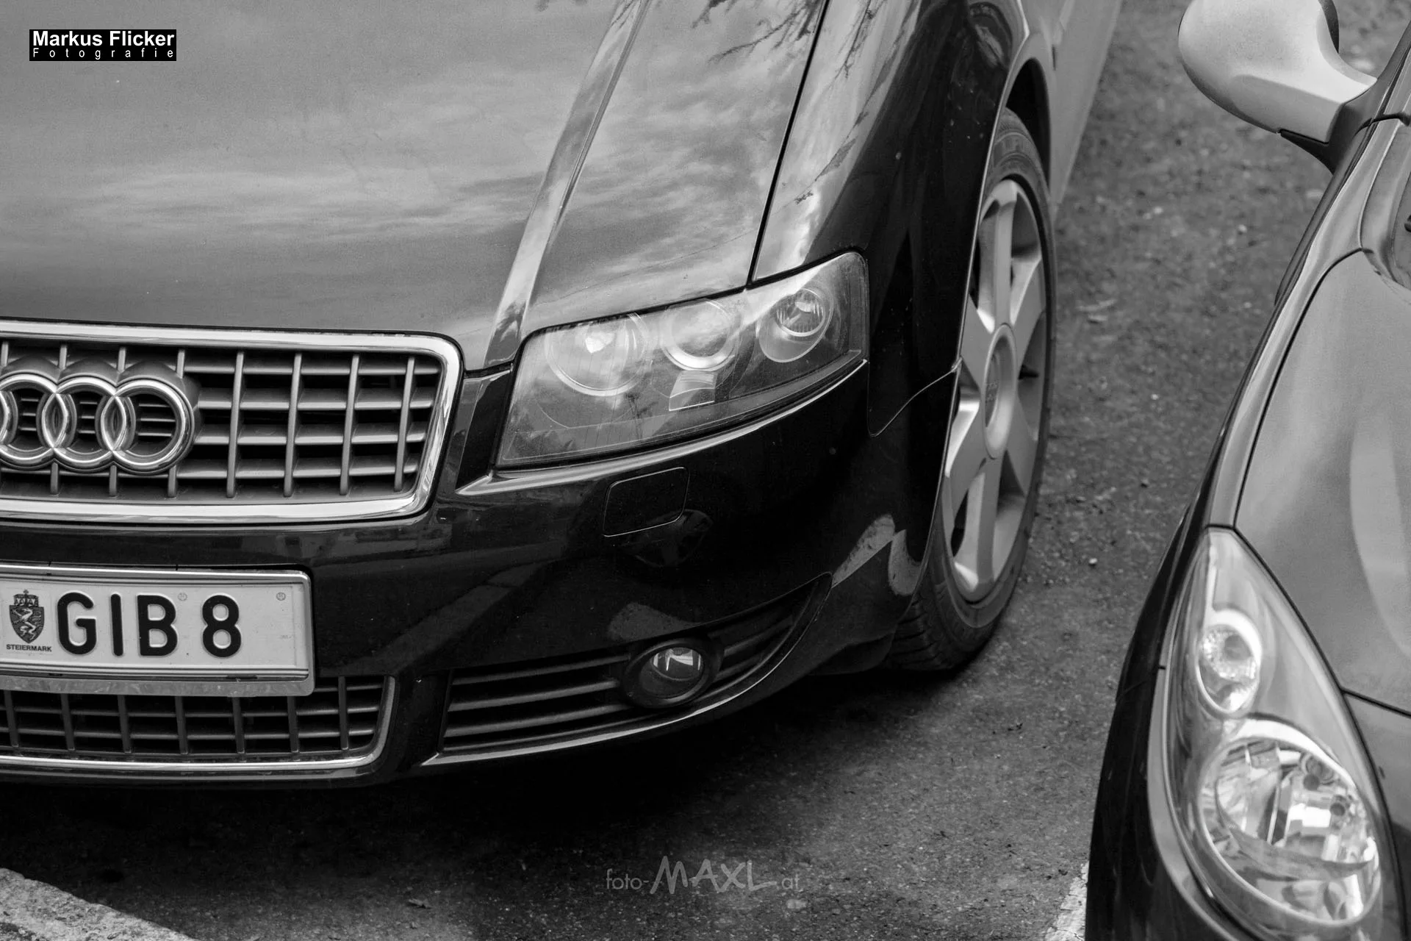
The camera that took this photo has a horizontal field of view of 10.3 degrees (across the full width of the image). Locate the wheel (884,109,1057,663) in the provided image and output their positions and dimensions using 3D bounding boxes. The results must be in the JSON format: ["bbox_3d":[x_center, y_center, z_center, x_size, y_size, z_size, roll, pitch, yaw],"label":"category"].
[{"bbox_3d":[0.207,-0.102,8.699,0.228,0.638,0.643,5,25,16],"label":"wheel"}]

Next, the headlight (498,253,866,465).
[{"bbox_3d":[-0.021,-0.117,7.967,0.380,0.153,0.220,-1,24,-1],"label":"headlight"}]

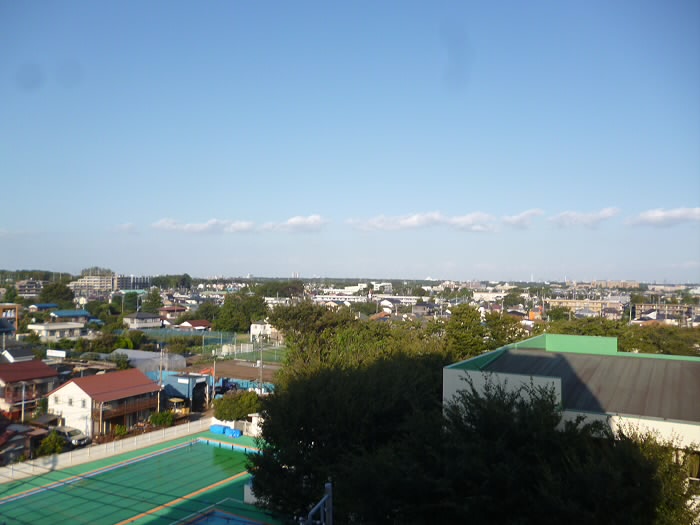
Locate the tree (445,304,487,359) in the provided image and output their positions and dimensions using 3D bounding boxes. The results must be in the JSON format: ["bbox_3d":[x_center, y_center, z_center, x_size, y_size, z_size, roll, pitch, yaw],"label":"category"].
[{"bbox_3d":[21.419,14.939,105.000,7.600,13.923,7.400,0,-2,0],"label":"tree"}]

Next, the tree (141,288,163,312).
[{"bbox_3d":[-91.621,19.864,262.000,9.300,15.196,9.000,0,-2,0],"label":"tree"}]

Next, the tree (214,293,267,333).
[{"bbox_3d":[-40.717,18.614,210.538,18.000,15.000,15.000,1,-2,-11],"label":"tree"}]

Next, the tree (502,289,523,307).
[{"bbox_3d":[122.726,26.042,425.000,16.000,13.500,14.000,-1,-2,16],"label":"tree"}]

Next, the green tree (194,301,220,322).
[{"bbox_3d":[-57.886,21.455,230.000,10.500,10.800,10.000,0,-2,-14],"label":"green tree"}]

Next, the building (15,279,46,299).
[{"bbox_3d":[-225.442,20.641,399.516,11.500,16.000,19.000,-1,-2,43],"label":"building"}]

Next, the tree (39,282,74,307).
[{"bbox_3d":[-145.143,18.893,280.000,17.000,17.502,16.000,0,-2,0],"label":"tree"}]

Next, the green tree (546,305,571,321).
[{"bbox_3d":[97.376,24.140,264.432,10.500,9.300,10.000,0,-2,20],"label":"green tree"}]

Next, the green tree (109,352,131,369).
[{"bbox_3d":[-46.409,20.707,114.000,4.600,5.200,4.600,1,-2,-24],"label":"green tree"}]

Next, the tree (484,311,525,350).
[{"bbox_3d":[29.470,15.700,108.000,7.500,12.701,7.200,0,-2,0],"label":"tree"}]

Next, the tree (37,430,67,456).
[{"bbox_3d":[-32.423,19.943,61.500,2.900,3.280,2.800,0,-2,0],"label":"tree"}]

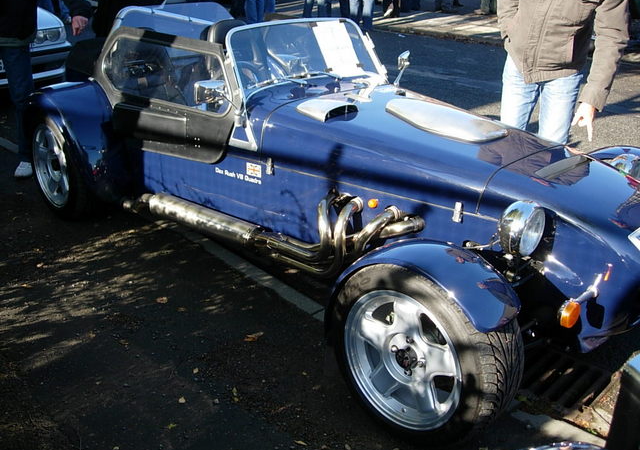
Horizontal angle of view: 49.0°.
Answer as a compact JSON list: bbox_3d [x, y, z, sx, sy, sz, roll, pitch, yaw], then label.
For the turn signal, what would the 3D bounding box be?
[{"bbox_3d":[0.775,0.275,2.180,0.067,0.078,0.050,-18,29,-40],"label":"turn signal"}]

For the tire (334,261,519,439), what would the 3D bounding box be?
[{"bbox_3d":[0.308,0.372,2.144,0.598,0.598,0.227,21,29,40],"label":"tire"}]

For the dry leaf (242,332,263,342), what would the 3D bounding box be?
[{"bbox_3d":[-0.260,0.434,2.724,0.089,0.015,0.047,-13,26,-33],"label":"dry leaf"}]

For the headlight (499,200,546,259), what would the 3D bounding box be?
[{"bbox_3d":[0.629,0.012,2.213,0.131,0.180,0.180,21,28,39],"label":"headlight"}]

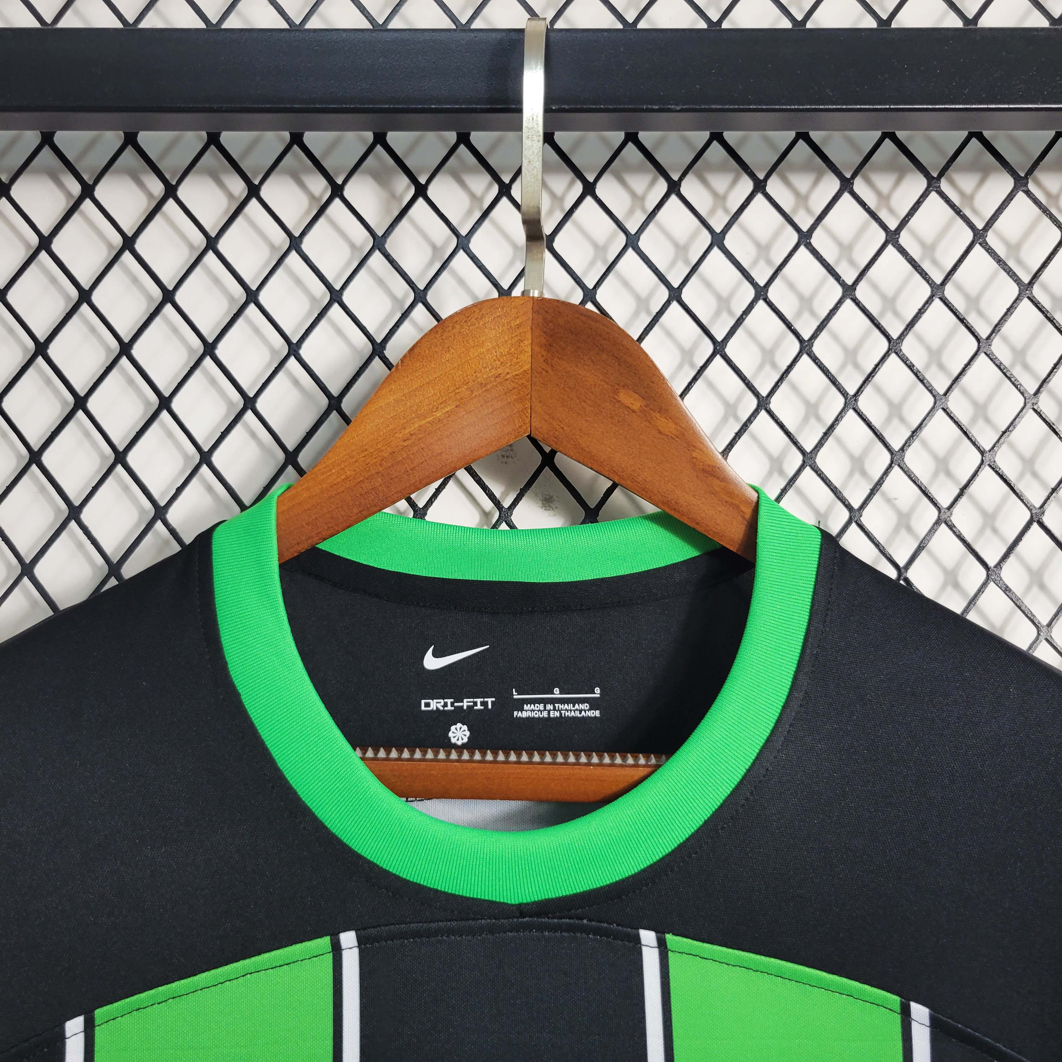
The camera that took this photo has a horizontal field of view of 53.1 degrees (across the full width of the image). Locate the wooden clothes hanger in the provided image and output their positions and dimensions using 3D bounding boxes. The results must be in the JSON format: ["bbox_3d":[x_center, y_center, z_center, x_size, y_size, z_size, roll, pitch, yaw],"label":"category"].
[{"bbox_3d":[0.001,-0.037,0.343,0.435,0.250,0.050,1,0,0],"label":"wooden clothes hanger"}]

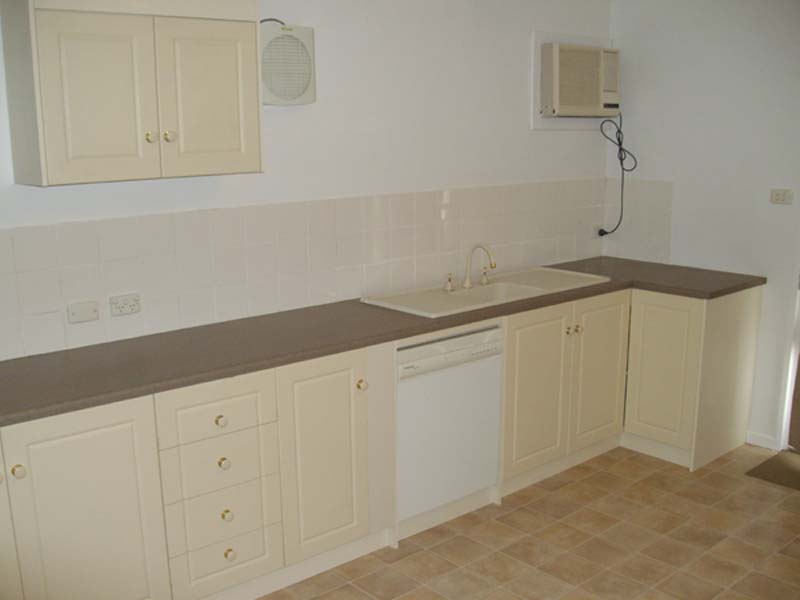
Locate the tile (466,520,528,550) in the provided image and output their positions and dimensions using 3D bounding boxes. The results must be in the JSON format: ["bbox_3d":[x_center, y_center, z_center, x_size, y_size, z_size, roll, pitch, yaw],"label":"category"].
[{"bbox_3d":[0.405,0.998,3.526,0.203,0.010,0.196,-10,15,-41],"label":"tile"}]

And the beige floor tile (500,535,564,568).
[{"bbox_3d":[0.533,1.020,3.374,0.195,0.010,0.195,-10,15,-40],"label":"beige floor tile"}]

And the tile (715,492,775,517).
[{"bbox_3d":[1.549,0.927,3.743,0.209,0.010,0.187,-10,15,-41],"label":"tile"}]

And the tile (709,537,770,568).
[{"bbox_3d":[1.359,1.013,3.319,0.193,0.010,0.187,-10,15,-41],"label":"tile"}]

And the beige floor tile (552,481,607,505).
[{"bbox_3d":[0.859,0.919,3.926,0.203,0.010,0.196,-10,15,-41],"label":"beige floor tile"}]

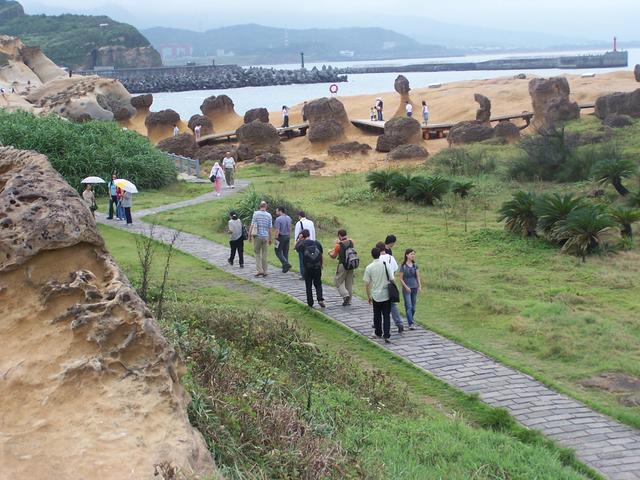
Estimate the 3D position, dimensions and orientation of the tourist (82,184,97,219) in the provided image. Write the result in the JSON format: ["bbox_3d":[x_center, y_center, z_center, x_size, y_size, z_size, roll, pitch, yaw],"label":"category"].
[{"bbox_3d":[-9.195,-1.556,49.386,0.520,1.570,0.400,-4,9,-14],"label":"tourist"}]

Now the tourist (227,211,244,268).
[{"bbox_3d":[-2.308,-0.005,34.188,0.460,1.550,0.400,-7,10,-33],"label":"tourist"}]

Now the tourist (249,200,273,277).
[{"bbox_3d":[-1.467,-0.037,30.800,0.600,1.830,0.380,-4,9,-14],"label":"tourist"}]

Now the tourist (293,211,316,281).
[{"bbox_3d":[-0.369,0.176,31.275,0.520,1.720,0.380,-4,9,-17],"label":"tourist"}]

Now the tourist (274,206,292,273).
[{"bbox_3d":[-0.949,0.004,32.077,0.470,1.700,0.420,-6,9,-27],"label":"tourist"}]

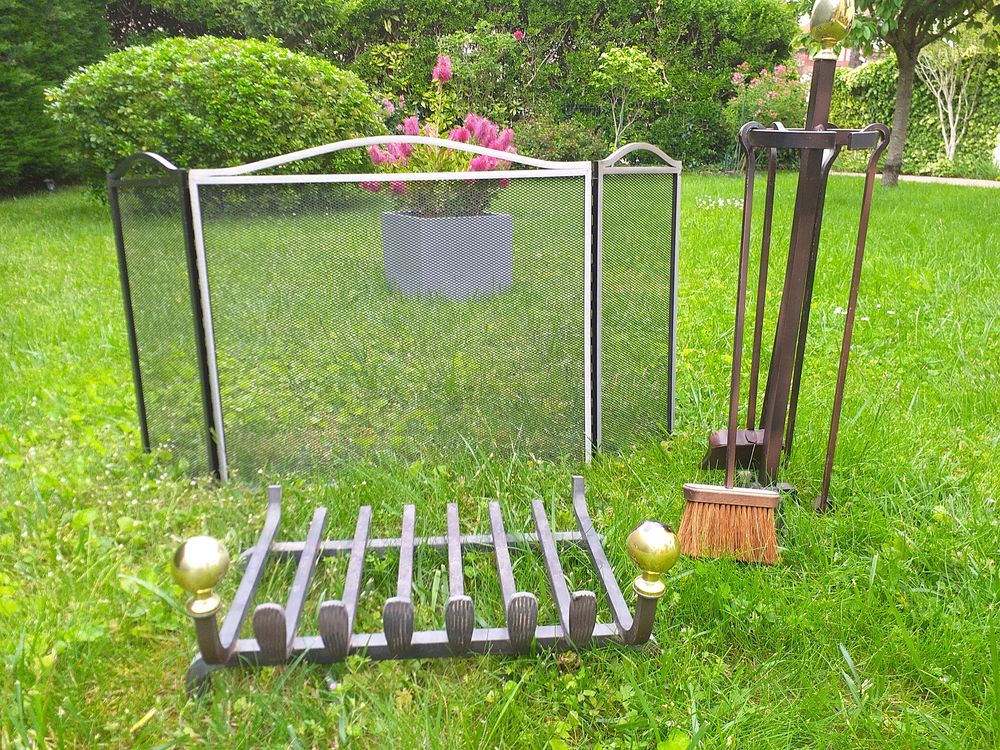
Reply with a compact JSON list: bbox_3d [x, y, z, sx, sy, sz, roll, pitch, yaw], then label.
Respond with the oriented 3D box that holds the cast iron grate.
[{"bbox_3d":[-0.083,0.213,0.941,0.515,0.215,0.370,-1,18,-2],"label":"cast iron grate"}]

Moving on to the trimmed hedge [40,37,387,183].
[{"bbox_3d":[-2.509,-2.228,6.600,2.800,1.380,2.200,-1,18,0],"label":"trimmed hedge"}]

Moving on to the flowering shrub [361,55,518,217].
[{"bbox_3d":[-0.226,-0.882,2.800,0.580,0.560,0.500,-1,18,0],"label":"flowering shrub"}]

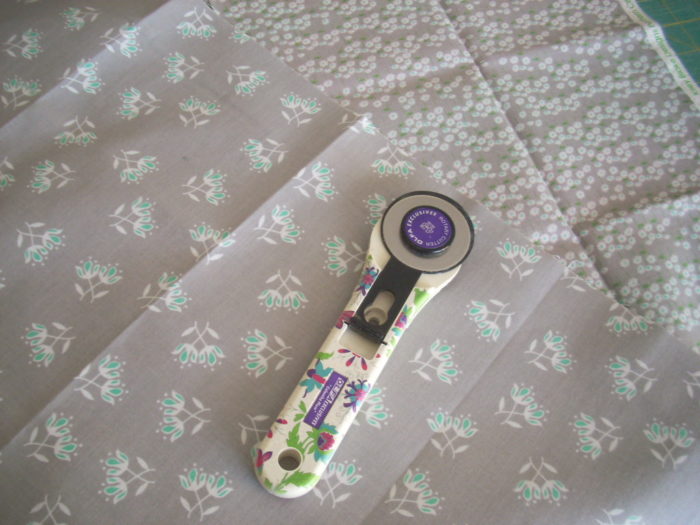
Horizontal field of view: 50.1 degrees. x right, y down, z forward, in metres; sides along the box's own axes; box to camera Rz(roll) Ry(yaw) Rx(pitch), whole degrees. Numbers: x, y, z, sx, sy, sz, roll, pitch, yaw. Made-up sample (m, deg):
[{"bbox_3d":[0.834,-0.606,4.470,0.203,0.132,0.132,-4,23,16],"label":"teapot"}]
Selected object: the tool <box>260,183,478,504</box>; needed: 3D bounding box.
[{"bbox_3d":[0.009,0.033,0.358,0.049,0.022,0.173,29,62,9],"label":"tool"}]

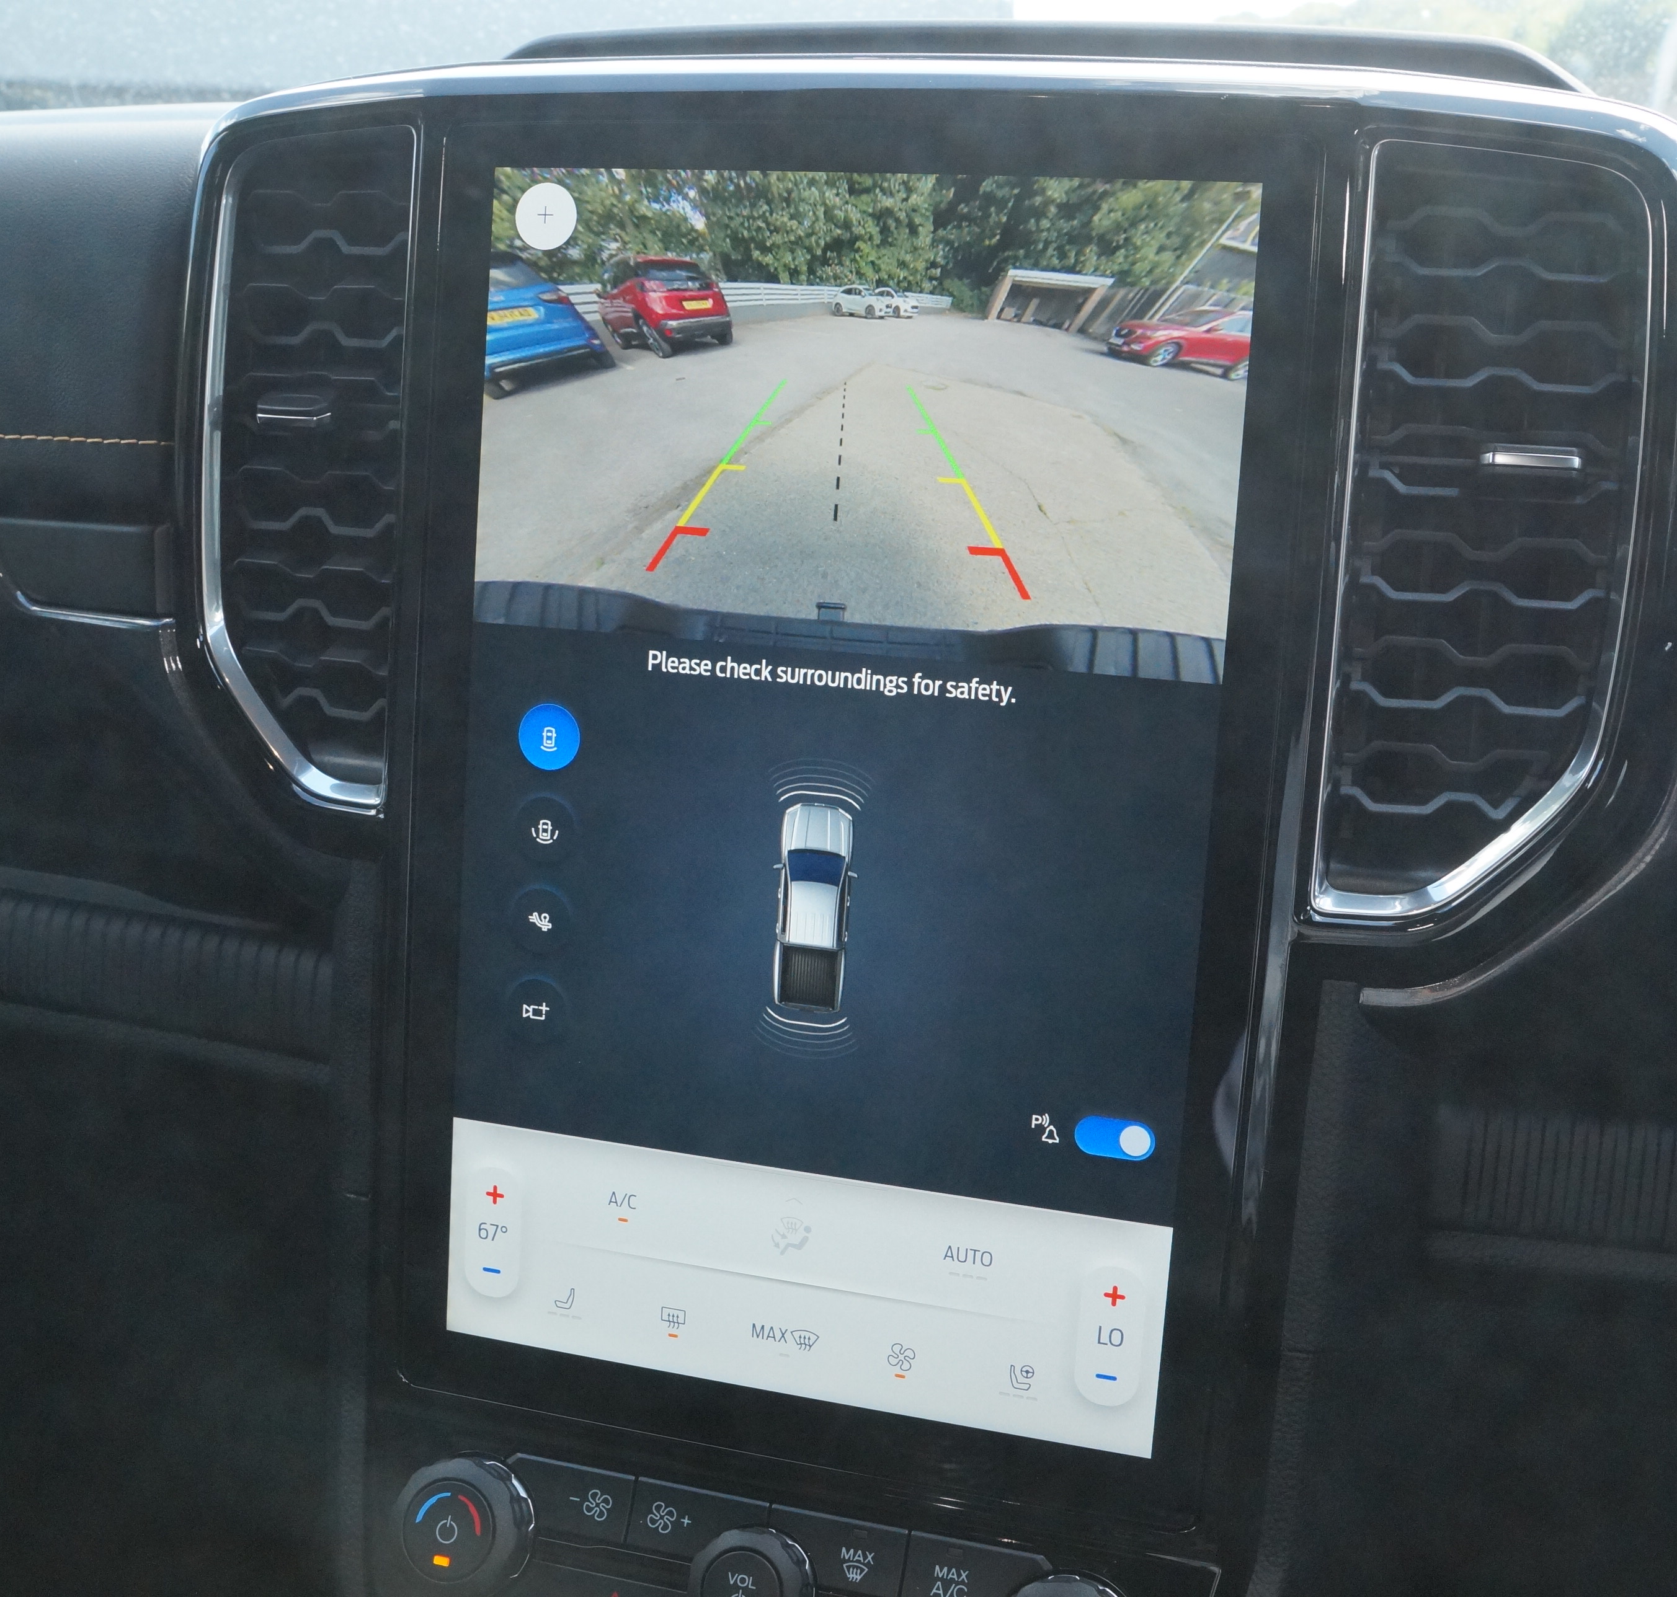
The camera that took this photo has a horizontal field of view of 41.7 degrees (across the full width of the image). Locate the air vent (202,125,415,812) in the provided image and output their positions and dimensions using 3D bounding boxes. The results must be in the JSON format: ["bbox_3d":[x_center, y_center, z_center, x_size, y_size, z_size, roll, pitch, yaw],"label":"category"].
[{"bbox_3d":[-0.118,-0.074,0.503,0.056,0.151,0.028,7,8,21],"label":"air vent"}]

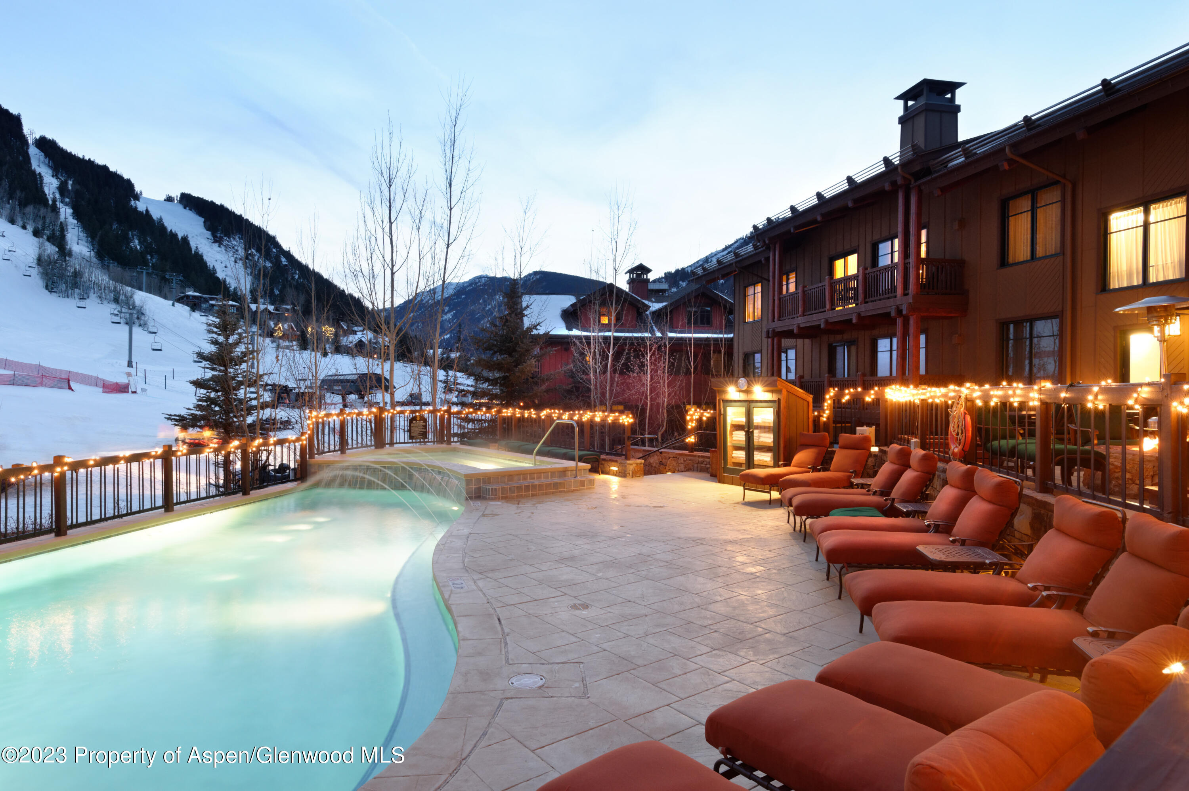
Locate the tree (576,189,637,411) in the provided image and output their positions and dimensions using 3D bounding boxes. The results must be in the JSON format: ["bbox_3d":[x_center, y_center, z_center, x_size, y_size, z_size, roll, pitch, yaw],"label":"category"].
[{"bbox_3d":[0.343,-1.931,19.500,1.850,8.262,1.850,0,0,0],"label":"tree"}]

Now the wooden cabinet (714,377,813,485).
[{"bbox_3d":[3.410,0.765,13.500,1.150,2.170,1.620,0,0,-37],"label":"wooden cabinet"}]

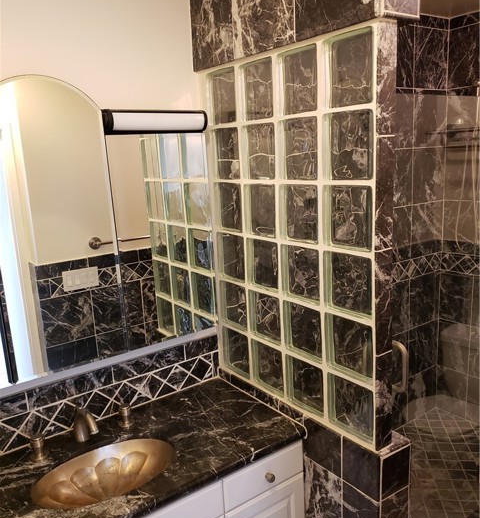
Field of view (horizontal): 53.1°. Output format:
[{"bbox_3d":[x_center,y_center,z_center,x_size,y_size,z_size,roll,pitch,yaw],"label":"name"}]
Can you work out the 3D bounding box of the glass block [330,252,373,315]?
[{"bbox_3d":[0.353,0.069,1.468,0.080,0.190,0.190,-12,15,-35],"label":"glass block"}]

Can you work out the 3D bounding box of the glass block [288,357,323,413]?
[{"bbox_3d":[0.255,0.440,1.718,0.085,0.194,0.194,-11,15,-35],"label":"glass block"}]

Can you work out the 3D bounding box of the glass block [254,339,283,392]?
[{"bbox_3d":[0.135,0.409,1.865,0.080,0.190,0.190,-12,15,-35],"label":"glass block"}]

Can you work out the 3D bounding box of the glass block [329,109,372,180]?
[{"bbox_3d":[0.334,-0.327,1.389,0.085,0.194,0.194,-11,15,-35],"label":"glass block"}]

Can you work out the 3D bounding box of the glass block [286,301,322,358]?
[{"bbox_3d":[0.245,0.241,1.676,0.085,0.194,0.194,-11,15,-35],"label":"glass block"}]

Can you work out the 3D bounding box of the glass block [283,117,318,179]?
[{"bbox_3d":[0.212,-0.351,1.541,0.080,0.190,0.190,-12,15,-35],"label":"glass block"}]

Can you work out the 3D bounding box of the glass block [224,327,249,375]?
[{"bbox_3d":[0.016,0.384,2.042,0.085,0.194,0.194,-11,15,-35],"label":"glass block"}]

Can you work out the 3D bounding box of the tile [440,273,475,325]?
[{"bbox_3d":[1.336,0.235,2.972,0.010,0.312,0.202,-12,15,-35],"label":"tile"}]

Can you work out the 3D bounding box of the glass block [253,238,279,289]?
[{"bbox_3d":[0.115,0.015,1.796,0.085,0.194,0.194,-11,15,-35],"label":"glass block"}]

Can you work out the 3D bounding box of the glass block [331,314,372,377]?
[{"bbox_3d":[0.364,0.269,1.514,0.085,0.194,0.194,-11,15,-35],"label":"glass block"}]

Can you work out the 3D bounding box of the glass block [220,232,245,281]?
[{"bbox_3d":[-0.007,-0.012,1.938,0.080,0.190,0.190,-12,15,-35],"label":"glass block"}]

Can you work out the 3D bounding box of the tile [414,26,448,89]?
[{"bbox_3d":[1.044,-1.094,2.629,0.319,0.313,0.014,-12,15,-35],"label":"tile"}]

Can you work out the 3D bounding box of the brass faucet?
[{"bbox_3d":[-0.524,0.589,1.653,0.046,0.122,0.150,-11,15,-35],"label":"brass faucet"}]

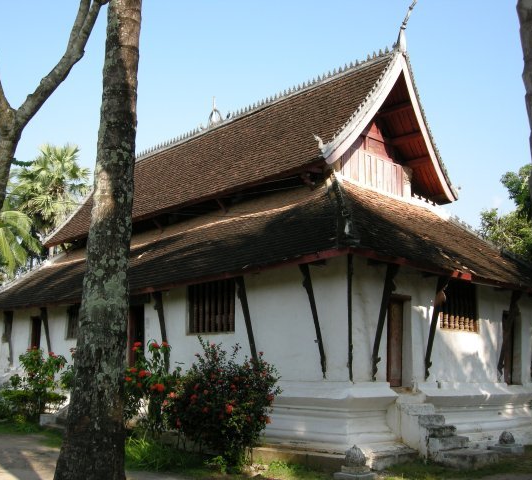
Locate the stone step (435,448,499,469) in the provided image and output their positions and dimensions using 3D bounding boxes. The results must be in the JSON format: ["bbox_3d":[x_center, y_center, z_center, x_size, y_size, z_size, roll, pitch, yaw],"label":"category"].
[{"bbox_3d":[3.870,4.147,12.694,1.470,0.221,0.420,11,-15,-40],"label":"stone step"}]

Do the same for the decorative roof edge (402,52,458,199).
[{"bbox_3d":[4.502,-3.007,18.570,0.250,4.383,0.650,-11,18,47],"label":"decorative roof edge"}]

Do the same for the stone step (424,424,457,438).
[{"bbox_3d":[3.326,3.721,12.979,0.913,0.189,0.315,11,-15,-40],"label":"stone step"}]

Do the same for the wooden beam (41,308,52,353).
[{"bbox_3d":[-7.251,3.236,22.102,0.200,2.016,0.100,-9,-2,-43],"label":"wooden beam"}]

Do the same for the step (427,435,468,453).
[{"bbox_3d":[3.482,3.885,12.762,0.924,0.200,0.326,11,-15,-40],"label":"step"}]

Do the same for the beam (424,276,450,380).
[{"bbox_3d":[3.673,1.918,14.423,0.100,2.246,0.200,11,-3,-41],"label":"beam"}]

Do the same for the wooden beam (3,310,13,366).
[{"bbox_3d":[-9.791,3.752,24.995,0.178,2.119,0.105,-7,-3,-42],"label":"wooden beam"}]

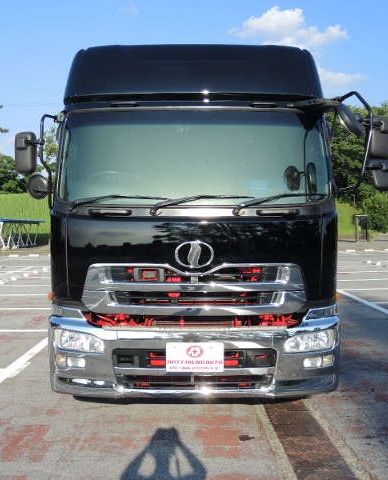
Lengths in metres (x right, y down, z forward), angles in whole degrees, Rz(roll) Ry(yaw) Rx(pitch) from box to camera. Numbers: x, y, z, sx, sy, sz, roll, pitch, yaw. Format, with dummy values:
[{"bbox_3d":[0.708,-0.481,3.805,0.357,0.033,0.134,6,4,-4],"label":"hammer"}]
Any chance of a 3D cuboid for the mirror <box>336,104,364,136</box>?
[{"bbox_3d":[1.266,-0.970,4.200,0.100,0.300,0.220,-36,0,11],"label":"mirror"}]

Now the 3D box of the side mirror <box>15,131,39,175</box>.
[{"bbox_3d":[-1.430,-0.739,4.420,0.180,0.355,0.100,0,1,6],"label":"side mirror"}]

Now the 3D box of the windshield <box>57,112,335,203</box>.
[{"bbox_3d":[0.003,-0.700,4.360,2.300,0.830,0.380,0,1,0],"label":"windshield"}]

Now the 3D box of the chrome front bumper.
[{"bbox_3d":[0.003,0.912,4.290,2.480,0.700,0.500,0,1,0],"label":"chrome front bumper"}]

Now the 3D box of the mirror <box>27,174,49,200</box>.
[{"bbox_3d":[-1.332,-0.448,4.420,0.200,0.210,0.080,1,2,24],"label":"mirror"}]

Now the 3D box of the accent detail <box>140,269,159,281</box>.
[{"bbox_3d":[-0.354,0.282,4.170,0.135,0.092,0.050,0,1,0],"label":"accent detail"}]

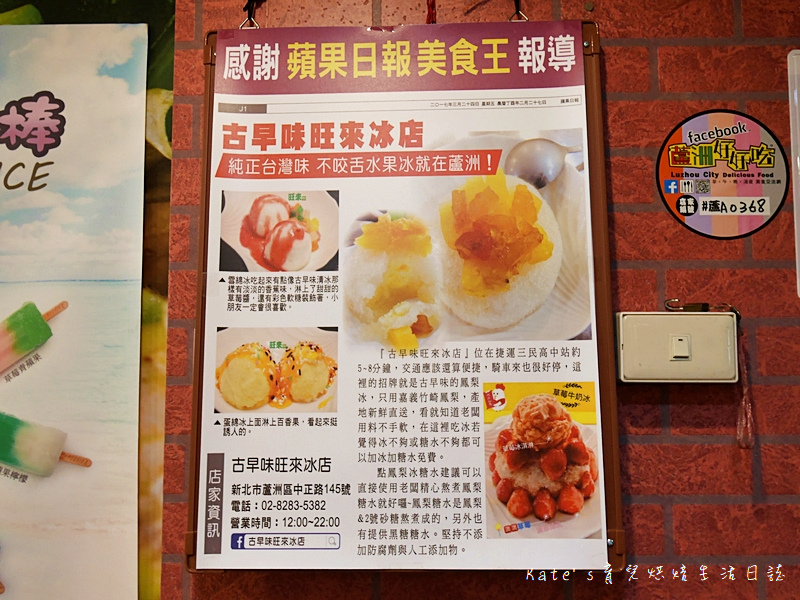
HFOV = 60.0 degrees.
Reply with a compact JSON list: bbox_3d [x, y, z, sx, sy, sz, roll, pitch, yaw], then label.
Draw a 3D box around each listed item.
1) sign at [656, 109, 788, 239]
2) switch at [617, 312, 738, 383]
[{"bbox_3d":[0.364,-0.142,0.780,0.150,0.150,0.004,0,-5,1],"label":"sign"},{"bbox_3d":[0.294,0.051,0.748,0.123,0.074,0.037,0,-5,1],"label":"switch"}]

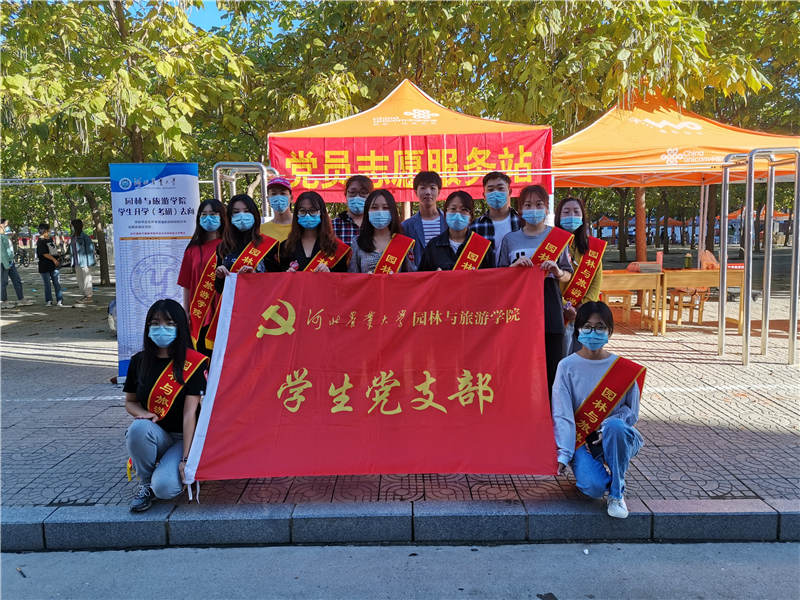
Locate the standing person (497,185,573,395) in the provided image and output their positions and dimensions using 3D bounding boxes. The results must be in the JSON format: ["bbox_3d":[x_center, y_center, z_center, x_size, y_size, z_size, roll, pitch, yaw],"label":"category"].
[{"bbox_3d":[0.860,0.102,3.844,0.480,1.680,0.400,-1,7,3],"label":"standing person"}]

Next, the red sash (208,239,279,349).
[{"bbox_3d":[-0.985,-0.058,3.830,0.460,0.720,0.270,-2,7,-7],"label":"red sash"}]

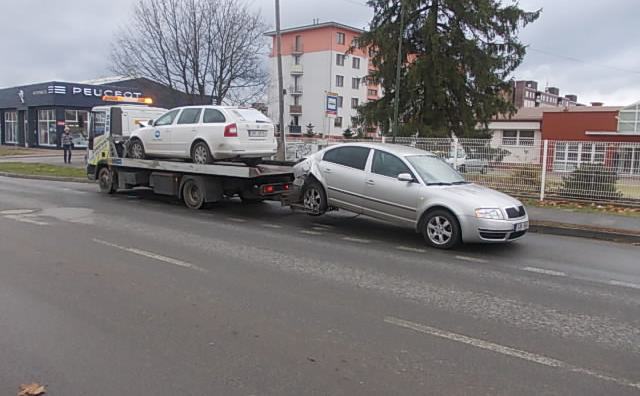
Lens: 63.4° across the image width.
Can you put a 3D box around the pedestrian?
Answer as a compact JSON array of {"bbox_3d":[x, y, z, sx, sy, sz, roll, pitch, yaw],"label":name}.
[{"bbox_3d":[-12.147,-2.526,24.905,0.560,1.740,0.360,-2,8,-26],"label":"pedestrian"}]

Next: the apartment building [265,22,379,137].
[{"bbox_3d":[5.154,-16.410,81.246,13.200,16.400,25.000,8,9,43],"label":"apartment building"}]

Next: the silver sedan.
[{"bbox_3d":[1.482,-0.264,9.550,4.730,1.470,1.780,16,15,43],"label":"silver sedan"}]

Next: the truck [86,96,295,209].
[{"bbox_3d":[-3.144,-1.331,13.443,7.170,2.750,2.400,6,9,38],"label":"truck"}]

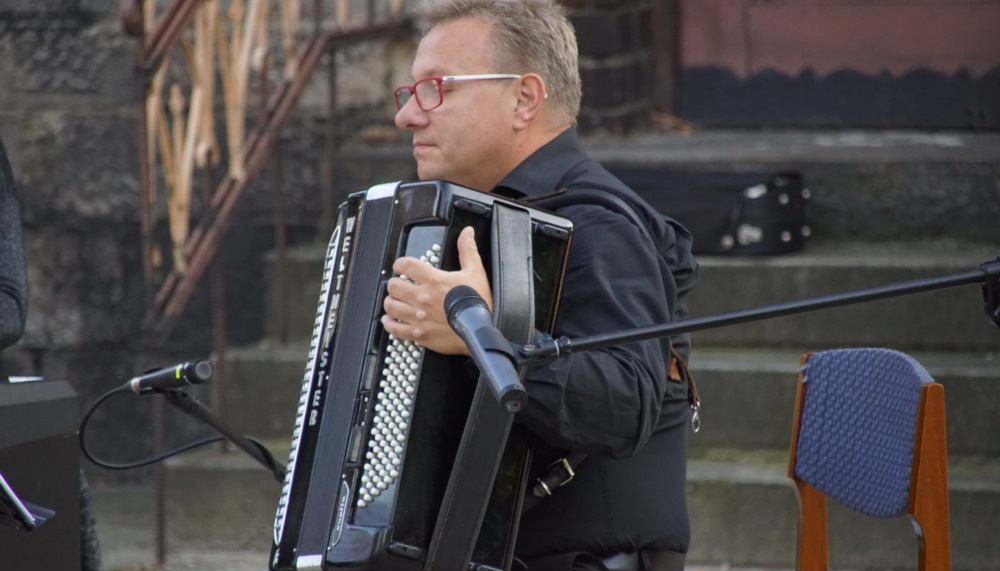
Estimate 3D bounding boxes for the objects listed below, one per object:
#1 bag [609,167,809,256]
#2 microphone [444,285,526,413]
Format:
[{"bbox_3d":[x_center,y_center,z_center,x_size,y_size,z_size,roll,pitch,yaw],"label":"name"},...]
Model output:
[{"bbox_3d":[0.283,-0.135,14.900,0.500,0.142,0.190,2,5,17],"label":"bag"},{"bbox_3d":[-0.016,0.074,9.750,0.050,0.050,0.260,0,28,-16],"label":"microphone"}]

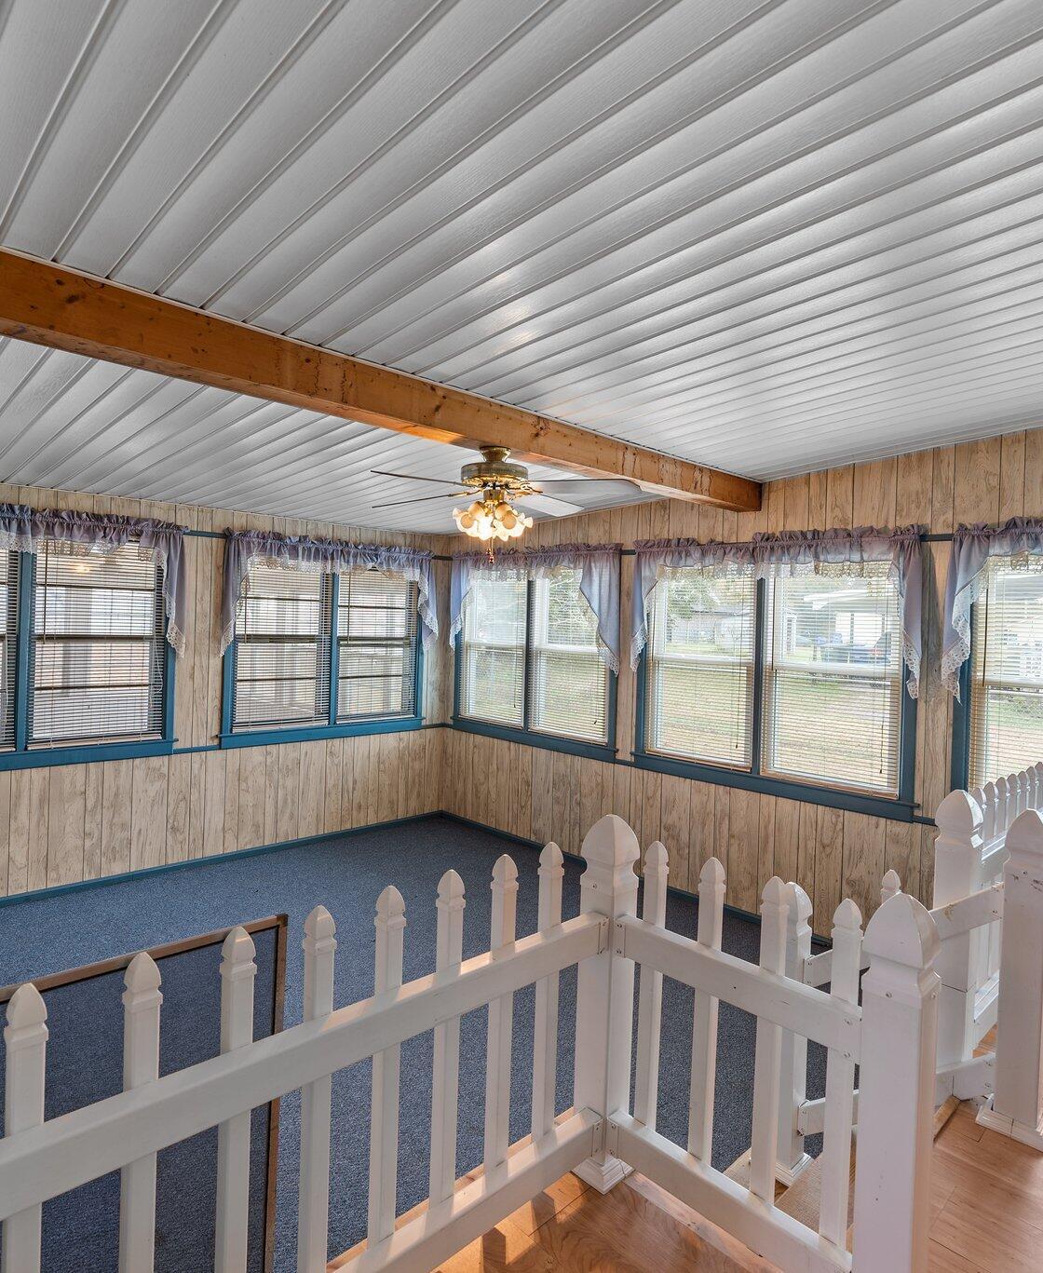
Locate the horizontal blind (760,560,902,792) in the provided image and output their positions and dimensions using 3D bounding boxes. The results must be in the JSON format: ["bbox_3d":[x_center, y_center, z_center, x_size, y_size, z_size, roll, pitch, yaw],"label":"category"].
[{"bbox_3d":[1.755,0.183,4.196,0.090,1.348,0.789,0,2,-43],"label":"horizontal blind"}]

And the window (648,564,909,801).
[{"bbox_3d":[1.447,0.167,4.525,0.090,1.348,1.698,0,2,-43],"label":"window"}]

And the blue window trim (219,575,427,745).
[{"bbox_3d":[-1.521,0.082,6.005,1.819,1.494,0.090,0,2,-43],"label":"blue window trim"}]

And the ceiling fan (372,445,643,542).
[{"bbox_3d":[-0.120,-0.588,3.131,1.350,0.373,1.350,2,2,35],"label":"ceiling fan"}]

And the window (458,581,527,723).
[{"bbox_3d":[-0.239,0.068,6.321,0.090,1.321,0.860,0,2,-43],"label":"window"}]

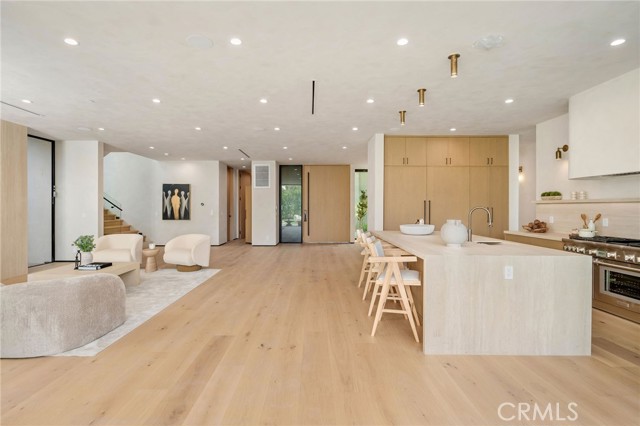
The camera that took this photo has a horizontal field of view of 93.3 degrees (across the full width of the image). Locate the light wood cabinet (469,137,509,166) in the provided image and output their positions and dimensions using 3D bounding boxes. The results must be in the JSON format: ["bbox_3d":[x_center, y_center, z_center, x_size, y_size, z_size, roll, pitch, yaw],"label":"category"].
[{"bbox_3d":[3.866,-1.416,7.206,0.892,0.674,0.600,0,1,0],"label":"light wood cabinet"}]

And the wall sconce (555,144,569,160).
[{"bbox_3d":[4.241,-1.062,5.309,0.179,0.261,0.125,0,1,0],"label":"wall sconce"}]

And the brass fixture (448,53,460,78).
[{"bbox_3d":[1.472,-1.608,3.319,0.133,0.225,0.133,0,1,0],"label":"brass fixture"}]

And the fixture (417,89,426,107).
[{"bbox_3d":[1.442,-1.629,4.282,0.128,0.218,0.128,0,1,0],"label":"fixture"}]

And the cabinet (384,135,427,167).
[{"bbox_3d":[1.963,-1.416,7.206,0.961,0.674,0.600,0,1,0],"label":"cabinet"}]

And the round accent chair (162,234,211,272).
[{"bbox_3d":[-2.900,0.883,6.697,0.900,0.730,0.840,0,1,25],"label":"round accent chair"}]

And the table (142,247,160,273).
[{"bbox_3d":[-3.539,1.001,6.344,0.350,0.455,0.350,0,1,-1],"label":"table"}]

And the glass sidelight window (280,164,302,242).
[{"bbox_3d":[-1.096,-0.345,11.700,0.870,3.020,0.100,0,1,-2],"label":"glass sidelight window"}]

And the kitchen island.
[{"bbox_3d":[1.702,0.831,4.205,1.545,0.918,2.870,0,1,-1],"label":"kitchen island"}]

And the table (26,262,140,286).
[{"bbox_3d":[-3.676,1.060,4.792,1.040,0.385,0.970,0,1,-1],"label":"table"}]

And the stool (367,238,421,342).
[{"bbox_3d":[0.822,0.795,3.336,0.540,1.010,0.520,1,1,20],"label":"stool"}]

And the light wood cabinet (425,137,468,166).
[{"bbox_3d":[2.823,-1.355,6.971,0.949,0.648,0.620,0,1,-1],"label":"light wood cabinet"}]

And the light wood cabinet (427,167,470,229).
[{"bbox_3d":[2.817,0.079,6.994,0.949,2.221,0.620,0,1,-1],"label":"light wood cabinet"}]

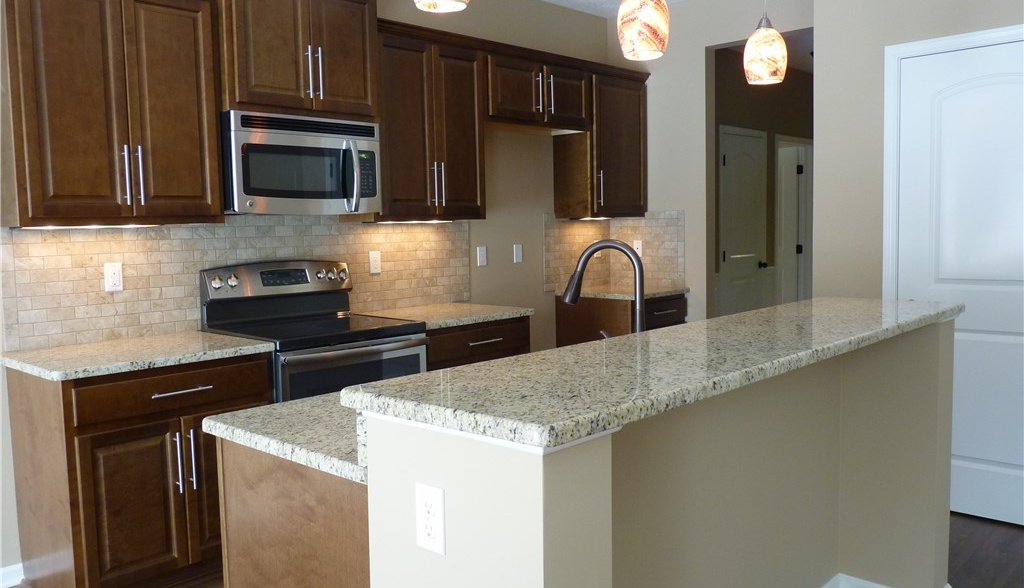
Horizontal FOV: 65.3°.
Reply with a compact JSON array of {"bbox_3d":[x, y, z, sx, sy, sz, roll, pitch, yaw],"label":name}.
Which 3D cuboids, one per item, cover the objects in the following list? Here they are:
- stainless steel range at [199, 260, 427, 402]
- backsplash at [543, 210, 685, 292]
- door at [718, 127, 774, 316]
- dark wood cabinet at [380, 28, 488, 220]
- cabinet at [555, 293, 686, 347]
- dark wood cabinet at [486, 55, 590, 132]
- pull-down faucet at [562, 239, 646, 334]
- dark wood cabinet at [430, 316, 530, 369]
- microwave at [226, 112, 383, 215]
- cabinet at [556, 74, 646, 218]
[{"bbox_3d":[-0.878,0.469,3.651,0.685,1.200,0.756,3,7,43],"label":"stainless steel range"},{"bbox_3d":[0.682,-0.284,5.275,0.620,0.507,0.710,4,7,44],"label":"backsplash"},{"bbox_3d":[1.893,-0.270,6.526,0.065,2.060,0.732,3,7,43],"label":"door"},{"bbox_3d":[-0.526,-0.857,4.232,0.325,0.933,0.760,3,7,43],"label":"dark wood cabinet"},{"bbox_3d":[0.738,0.434,5.375,0.635,0.867,0.601,4,7,44],"label":"cabinet"},{"bbox_3d":[0.067,-1.175,4.780,0.326,0.366,0.925,4,7,44],"label":"dark wood cabinet"},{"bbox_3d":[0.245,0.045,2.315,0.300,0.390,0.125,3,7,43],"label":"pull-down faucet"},{"bbox_3d":[-0.383,0.569,4.247,0.630,0.876,0.762,3,7,43],"label":"dark wood cabinet"},{"bbox_3d":[-1.012,-0.573,3.668,0.420,0.423,0.757,3,7,43],"label":"microwave"},{"bbox_3d":[0.601,-0.966,5.353,0.326,0.907,0.603,4,7,44],"label":"cabinet"}]

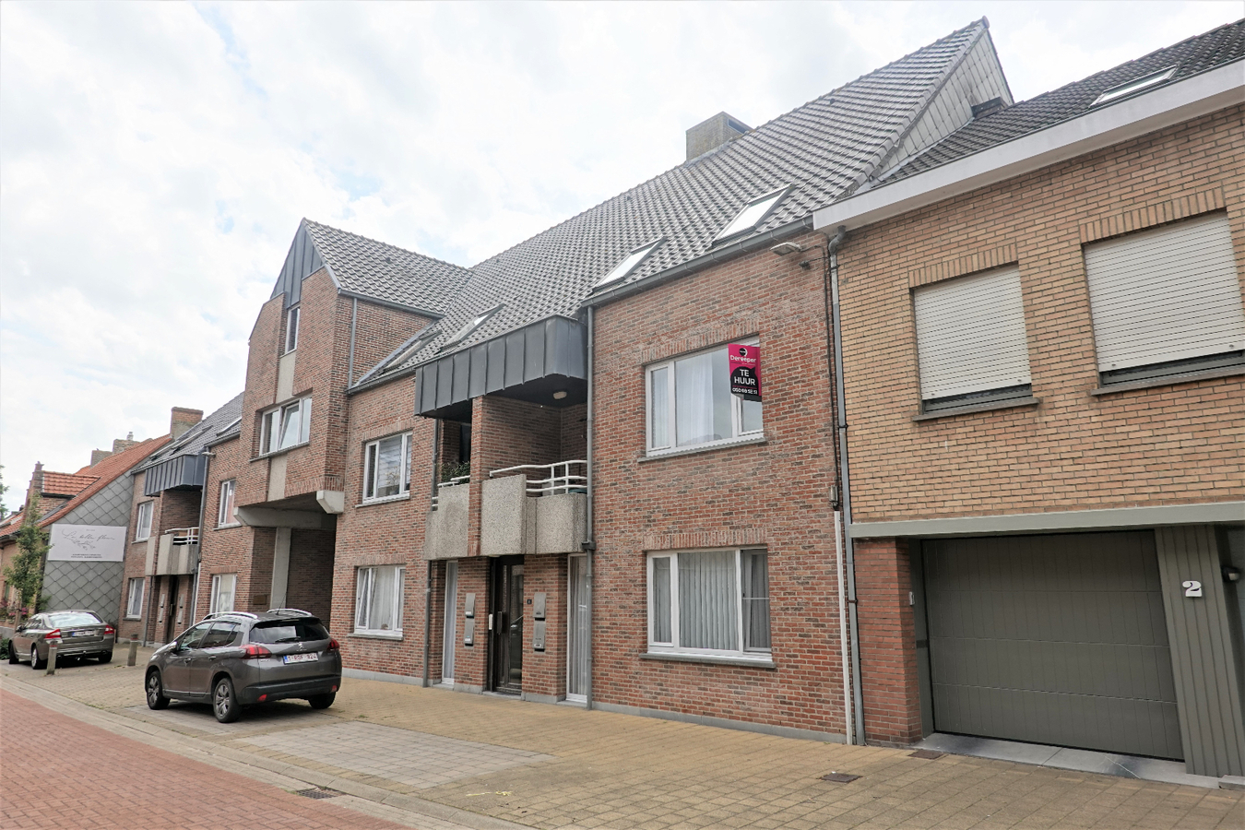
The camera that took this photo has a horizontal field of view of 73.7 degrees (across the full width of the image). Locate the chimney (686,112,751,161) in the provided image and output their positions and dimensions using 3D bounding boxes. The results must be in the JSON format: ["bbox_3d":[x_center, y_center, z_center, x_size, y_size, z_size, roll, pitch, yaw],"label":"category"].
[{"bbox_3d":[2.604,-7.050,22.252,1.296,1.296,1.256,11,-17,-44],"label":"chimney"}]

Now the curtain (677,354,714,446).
[{"bbox_3d":[1.090,-0.217,12.412,0.100,1.396,0.738,11,-17,-44],"label":"curtain"}]

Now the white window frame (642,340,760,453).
[{"bbox_3d":[1.184,-0.203,12.066,0.080,1.446,2.223,11,-17,-44],"label":"white window frame"}]

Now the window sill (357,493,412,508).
[{"bbox_3d":[-5.206,1.914,18.060,0.160,0.060,2.333,11,-17,-44],"label":"window sill"}]

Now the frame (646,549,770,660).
[{"bbox_3d":[1.183,2.594,11.499,0.080,1.461,2.243,11,-17,-44],"label":"frame"}]

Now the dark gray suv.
[{"bbox_3d":[-6.290,4.040,13.712,4.160,1.550,1.770,-11,-16,40],"label":"dark gray suv"}]

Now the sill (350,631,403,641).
[{"bbox_3d":[-5.173,4.667,17.466,0.160,0.060,2.293,11,-17,-44],"label":"sill"}]

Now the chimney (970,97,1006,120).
[{"bbox_3d":[6.950,-5.692,15.639,0.449,0.399,0.528,11,-17,-44],"label":"chimney"}]

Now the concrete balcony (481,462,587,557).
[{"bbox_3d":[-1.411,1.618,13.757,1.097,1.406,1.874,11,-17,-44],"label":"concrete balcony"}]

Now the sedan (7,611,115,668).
[{"bbox_3d":[-16.339,6.500,24.209,4.850,1.480,1.880,-12,-16,43],"label":"sedan"}]

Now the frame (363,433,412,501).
[{"bbox_3d":[-5.116,1.195,18.258,0.080,1.426,2.203,11,-17,-44],"label":"frame"}]

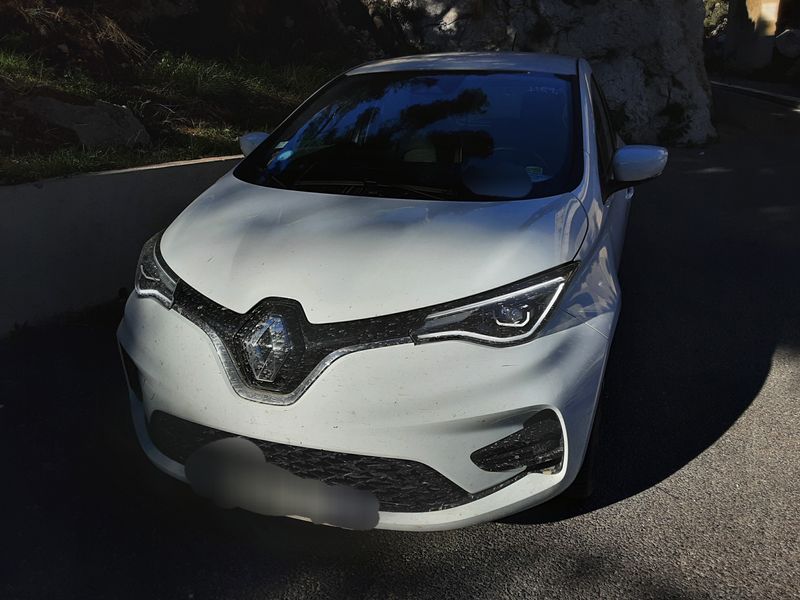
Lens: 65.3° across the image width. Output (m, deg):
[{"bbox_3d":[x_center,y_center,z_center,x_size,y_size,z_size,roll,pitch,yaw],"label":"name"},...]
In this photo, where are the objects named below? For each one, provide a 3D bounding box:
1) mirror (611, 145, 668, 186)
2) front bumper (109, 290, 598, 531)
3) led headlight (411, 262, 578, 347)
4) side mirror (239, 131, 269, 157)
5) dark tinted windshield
[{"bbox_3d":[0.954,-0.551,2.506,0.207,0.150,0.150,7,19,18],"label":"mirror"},{"bbox_3d":[-0.257,0.278,1.919,1.720,0.585,0.580,7,19,18],"label":"front bumper"},{"bbox_3d":[0.288,0.013,1.719,0.370,0.170,0.510,7,19,18],"label":"led headlight"},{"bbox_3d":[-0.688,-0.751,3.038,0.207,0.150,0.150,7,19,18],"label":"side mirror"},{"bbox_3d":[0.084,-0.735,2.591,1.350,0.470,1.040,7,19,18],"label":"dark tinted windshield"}]

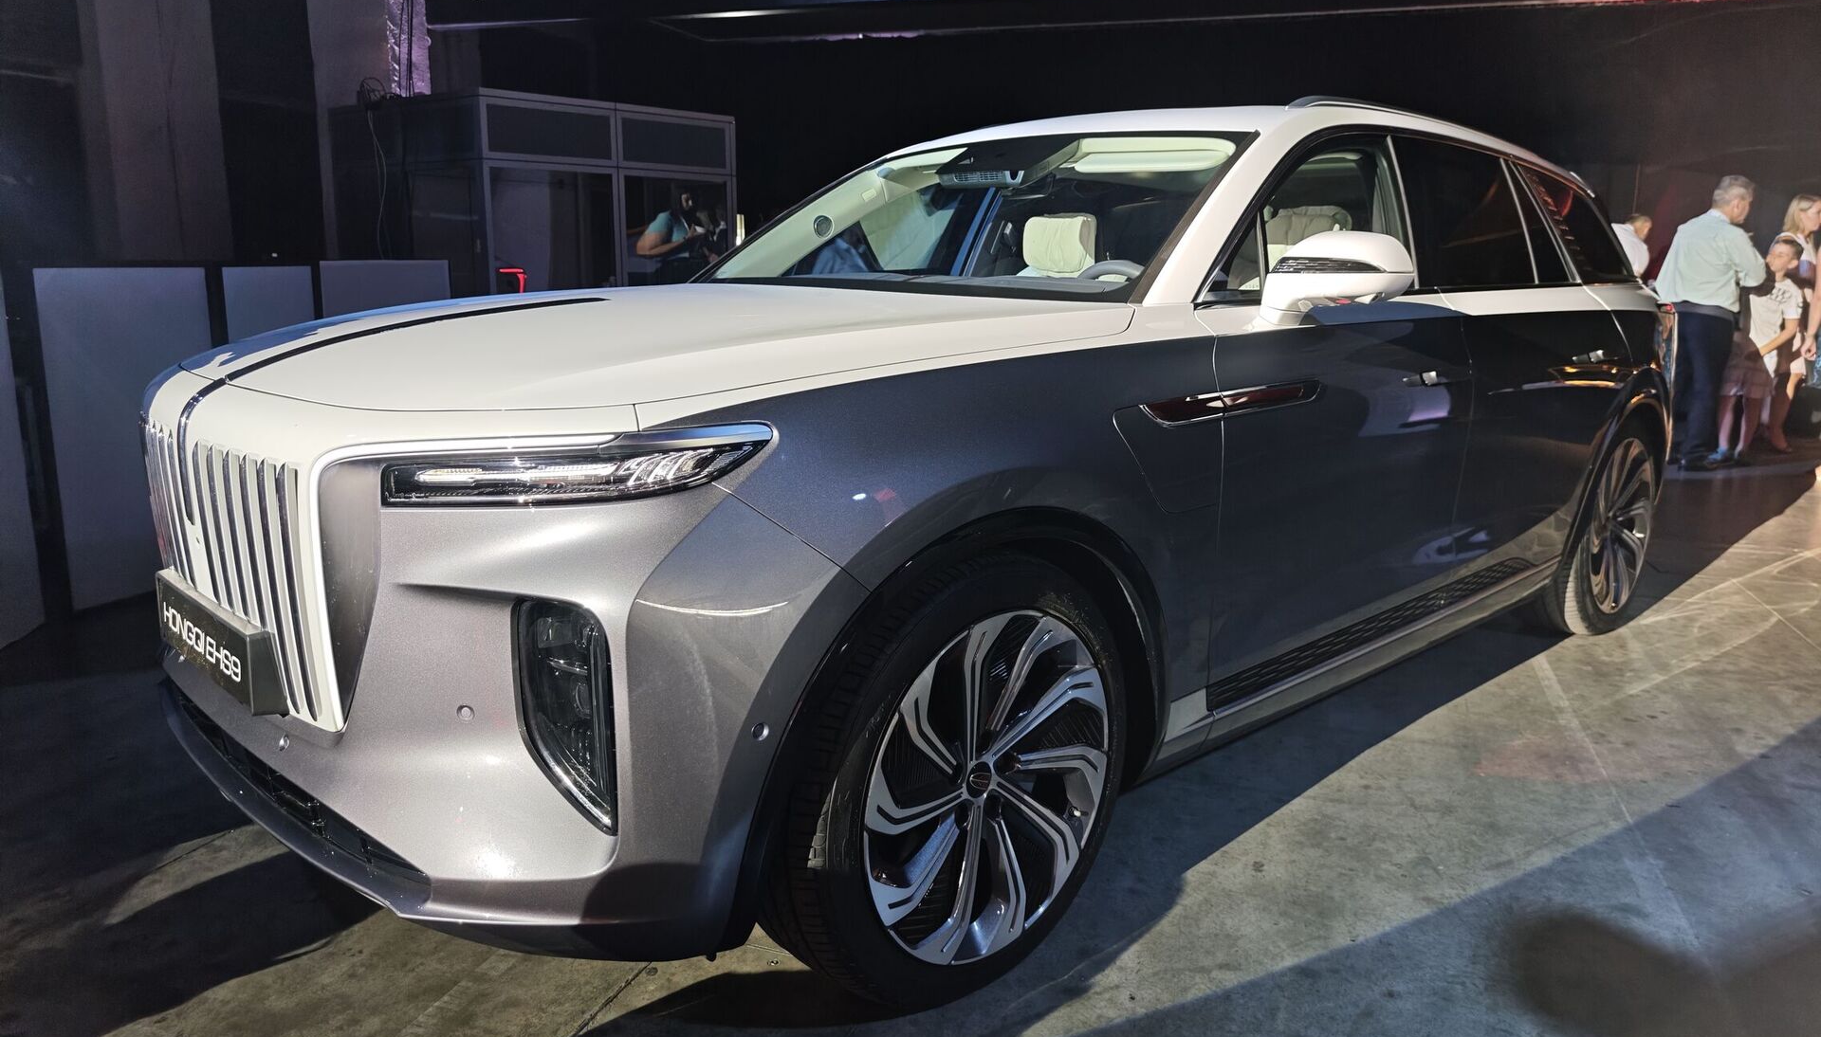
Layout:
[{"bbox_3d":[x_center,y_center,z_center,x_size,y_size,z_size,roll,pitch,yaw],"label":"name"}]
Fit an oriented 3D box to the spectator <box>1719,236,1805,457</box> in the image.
[{"bbox_3d":[5.594,-1.120,7.971,0.360,1.420,0.420,-3,13,-14],"label":"spectator"}]

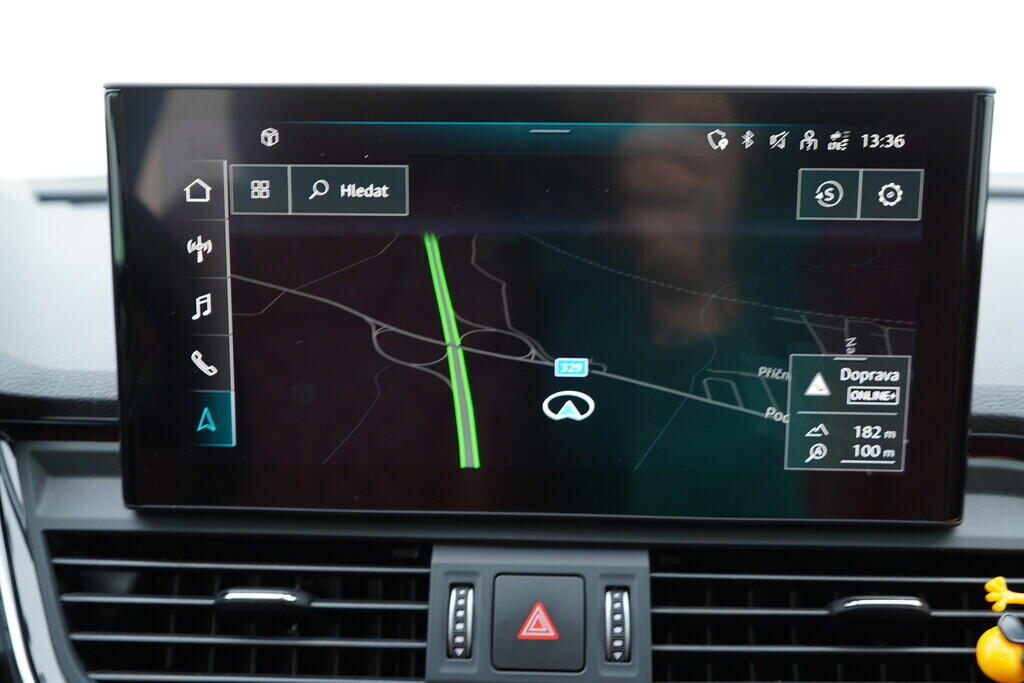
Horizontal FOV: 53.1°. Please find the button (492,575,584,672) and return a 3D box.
[{"bbox_3d":[0.009,0.093,0.338,0.030,0.031,0.008,1,-16,2],"label":"button"}]

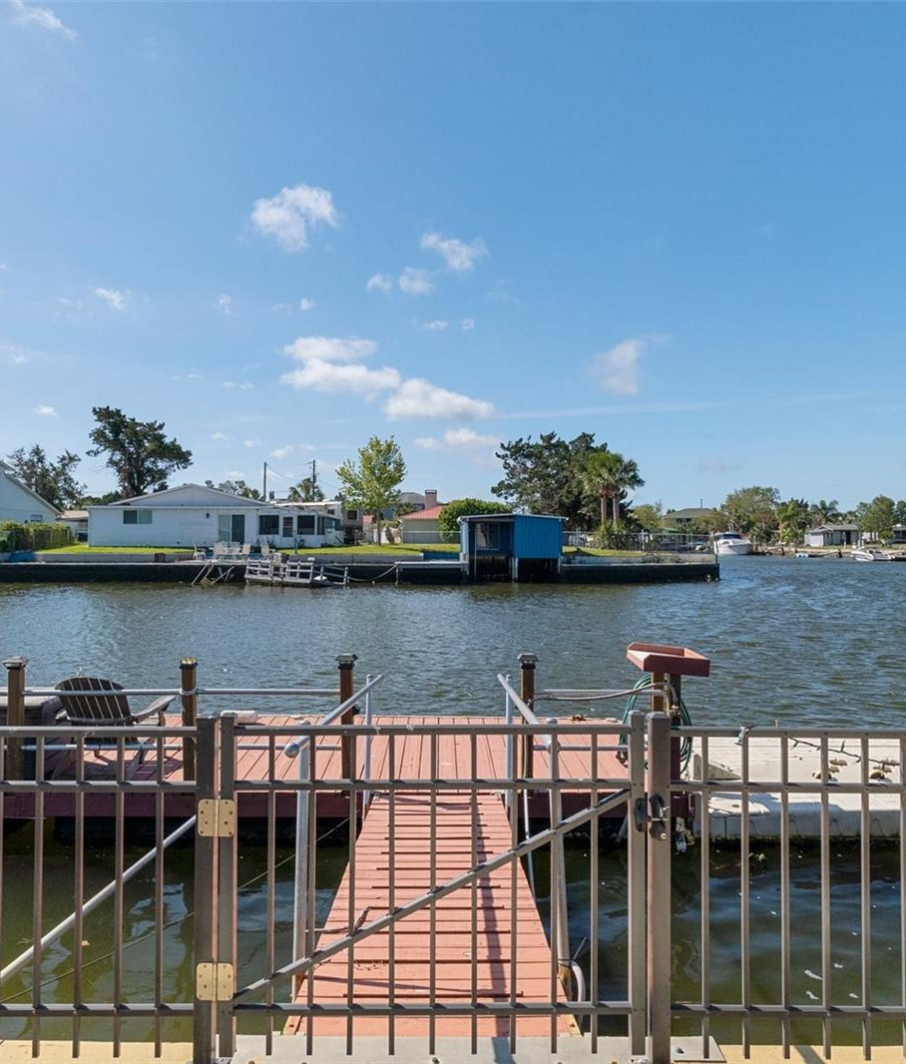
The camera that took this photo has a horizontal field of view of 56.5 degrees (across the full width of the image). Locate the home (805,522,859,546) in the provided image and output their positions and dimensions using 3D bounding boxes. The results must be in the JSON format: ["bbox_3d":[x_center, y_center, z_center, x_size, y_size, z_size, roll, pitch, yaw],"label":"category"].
[{"bbox_3d":[52.000,0.380,115.000,6.000,3.300,6.200,0,0,6],"label":"home"}]

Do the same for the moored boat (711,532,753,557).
[{"bbox_3d":[31.800,1.360,96.000,2.500,2.900,6.400,0,-1,-25],"label":"moored boat"}]

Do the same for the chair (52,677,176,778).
[{"bbox_3d":[-2.620,1.440,6.520,0.750,0.830,0.840,0,0,7],"label":"chair"}]

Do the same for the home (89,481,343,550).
[{"bbox_3d":[-16.200,-1.100,61.800,15.500,4.350,12.500,0,0,0],"label":"home"}]

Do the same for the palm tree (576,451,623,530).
[{"bbox_3d":[9.800,-2.200,56.000,3.200,6.200,3.200,0,0,0],"label":"palm tree"}]

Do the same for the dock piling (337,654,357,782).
[{"bbox_3d":[-0.764,1.400,6.100,0.120,1.020,0.120,0,0,0],"label":"dock piling"}]

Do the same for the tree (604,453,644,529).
[{"bbox_3d":[10.600,-1.950,54.000,3.200,6.100,3.200,0,0,0],"label":"tree"}]

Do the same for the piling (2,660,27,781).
[{"bbox_3d":[-3.170,1.410,6.100,0.120,0.990,0.120,0,0,0],"label":"piling"}]

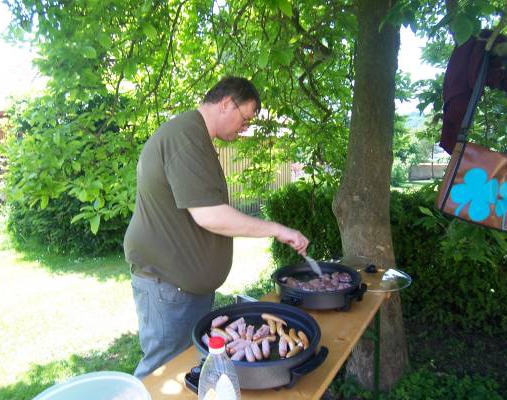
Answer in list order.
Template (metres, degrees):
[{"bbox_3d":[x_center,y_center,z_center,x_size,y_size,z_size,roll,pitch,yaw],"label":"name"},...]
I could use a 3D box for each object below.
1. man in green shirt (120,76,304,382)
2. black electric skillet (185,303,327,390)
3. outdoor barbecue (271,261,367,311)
[{"bbox_3d":[-0.144,0.370,1.609,0.780,1.780,0.570,-4,9,-20],"label":"man in green shirt"},{"bbox_3d":[0.006,0.501,1.216,0.490,0.115,0.470,-1,8,0],"label":"black electric skillet"},{"bbox_3d":[0.311,0.424,1.719,0.480,0.115,0.460,-1,8,0],"label":"outdoor barbecue"}]

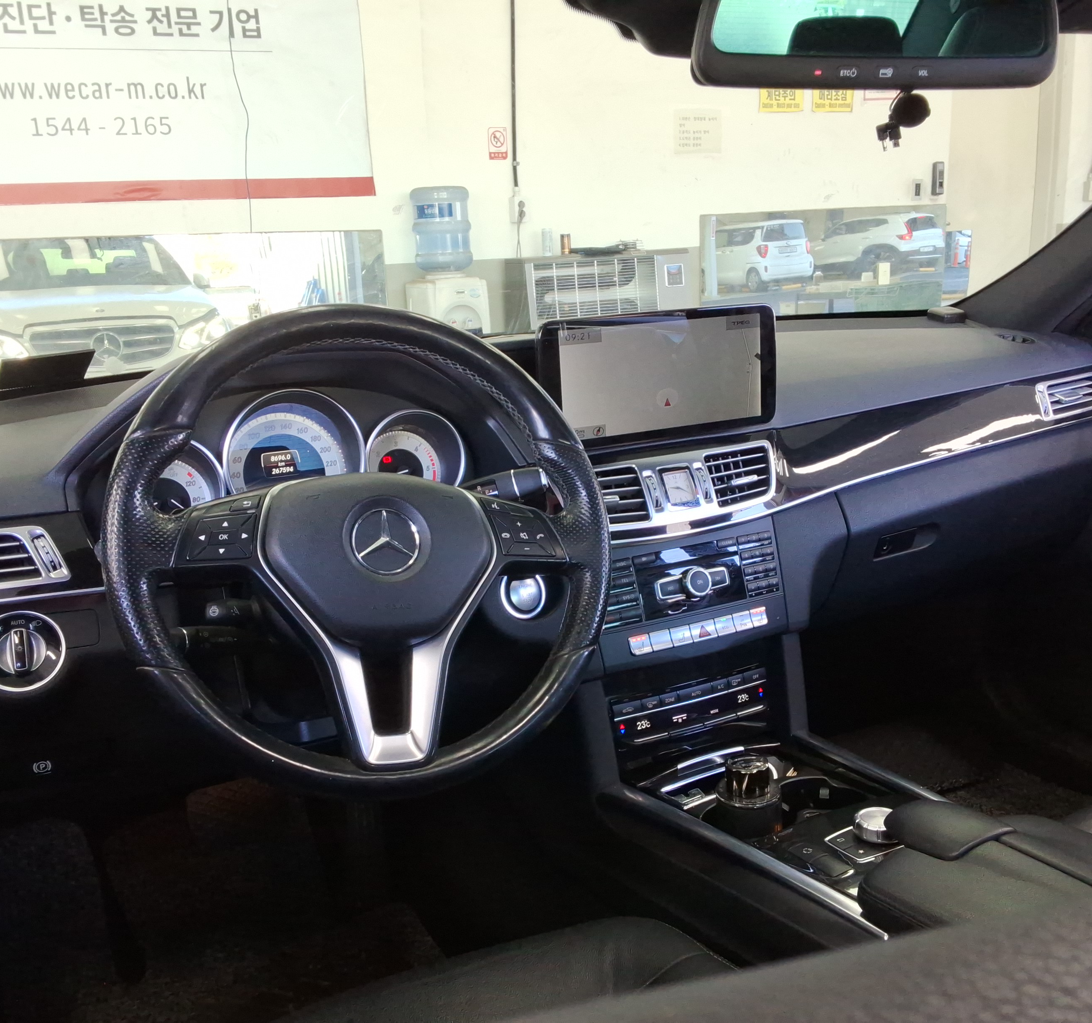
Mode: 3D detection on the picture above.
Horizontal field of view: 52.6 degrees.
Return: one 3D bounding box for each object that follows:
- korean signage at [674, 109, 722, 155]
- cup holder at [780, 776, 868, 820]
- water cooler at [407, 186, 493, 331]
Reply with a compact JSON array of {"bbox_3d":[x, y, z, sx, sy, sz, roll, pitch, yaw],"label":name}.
[{"bbox_3d":[0.775,-1.933,5.620,0.288,0.213,0.010,-8,15,-21],"label":"korean signage"},{"bbox_3d":[0.263,0.295,1.051,0.085,0.060,0.077,-9,15,-25],"label":"cup holder"},{"bbox_3d":[-0.452,-0.793,5.217,0.285,1.420,0.310,-10,16,-28],"label":"water cooler"}]

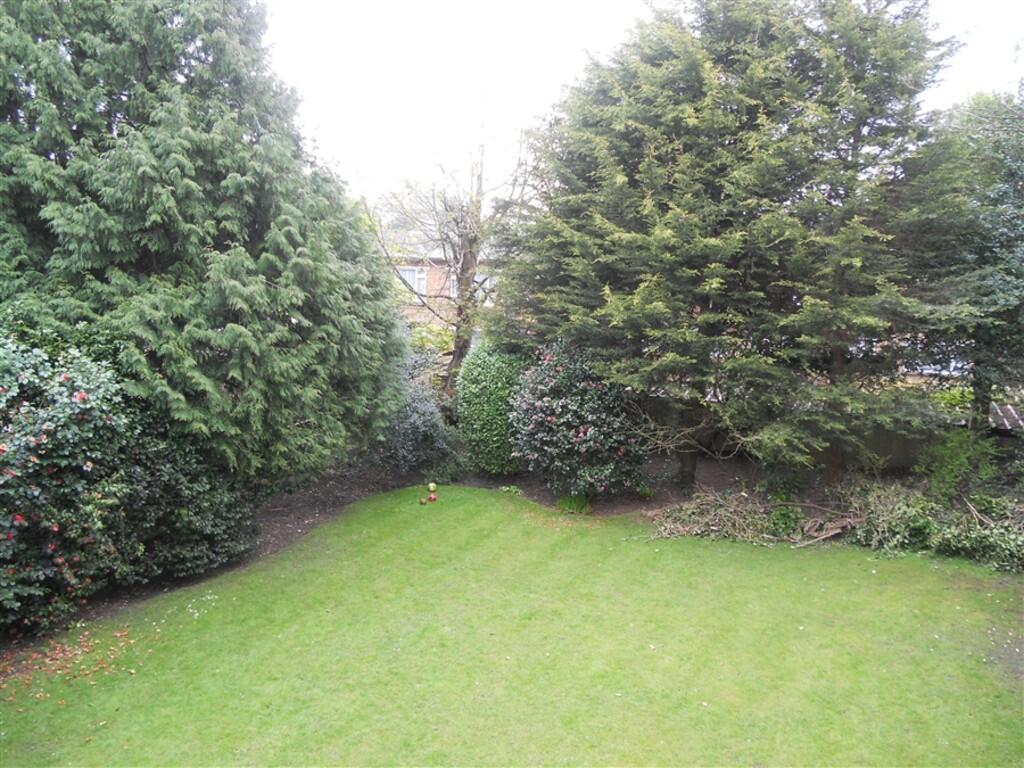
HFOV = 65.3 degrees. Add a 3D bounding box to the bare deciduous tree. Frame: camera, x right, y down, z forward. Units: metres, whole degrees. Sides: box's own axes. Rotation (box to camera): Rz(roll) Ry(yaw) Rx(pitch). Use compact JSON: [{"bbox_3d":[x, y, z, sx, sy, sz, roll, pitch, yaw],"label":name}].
[{"bbox_3d":[-1.550,-2.113,20.195,4.200,7.100,4.000,0,7,0],"label":"bare deciduous tree"}]

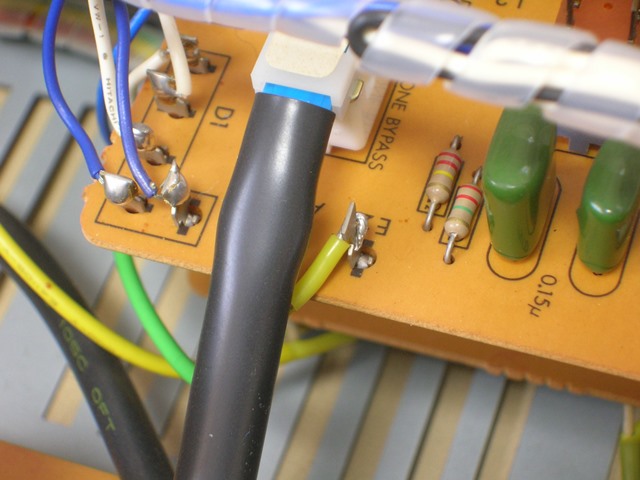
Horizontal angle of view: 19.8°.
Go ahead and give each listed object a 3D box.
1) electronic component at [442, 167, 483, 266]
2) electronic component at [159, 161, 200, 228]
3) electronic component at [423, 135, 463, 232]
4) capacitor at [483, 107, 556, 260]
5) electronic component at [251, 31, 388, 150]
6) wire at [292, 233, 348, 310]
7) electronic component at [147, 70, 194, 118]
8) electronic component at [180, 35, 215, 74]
[{"bbox_3d":[0.014,-0.003,0.179,0.002,0.002,0.011,14,60,12],"label":"electronic component"},{"bbox_3d":[-0.013,-0.005,0.179,0.003,0.007,0.003,14,60,12],"label":"electronic component"},{"bbox_3d":[0.012,-0.006,0.181,0.002,0.002,0.011,14,60,12],"label":"electronic component"},{"bbox_3d":[0.019,-0.006,0.174,0.005,0.012,0.011,14,60,12],"label":"capacitor"},{"bbox_3d":[0.000,-0.016,0.184,0.011,0.009,0.010,14,60,12],"label":"electronic component"},{"bbox_3d":[0.000,0.003,0.174,0.002,0.002,0.008,36,92,23],"label":"wire"},{"bbox_3d":[-0.015,-0.015,0.186,0.004,0.006,0.002,14,60,12],"label":"electronic component"},{"bbox_3d":[-0.013,-0.019,0.189,0.004,0.005,0.002,14,60,12],"label":"electronic component"}]

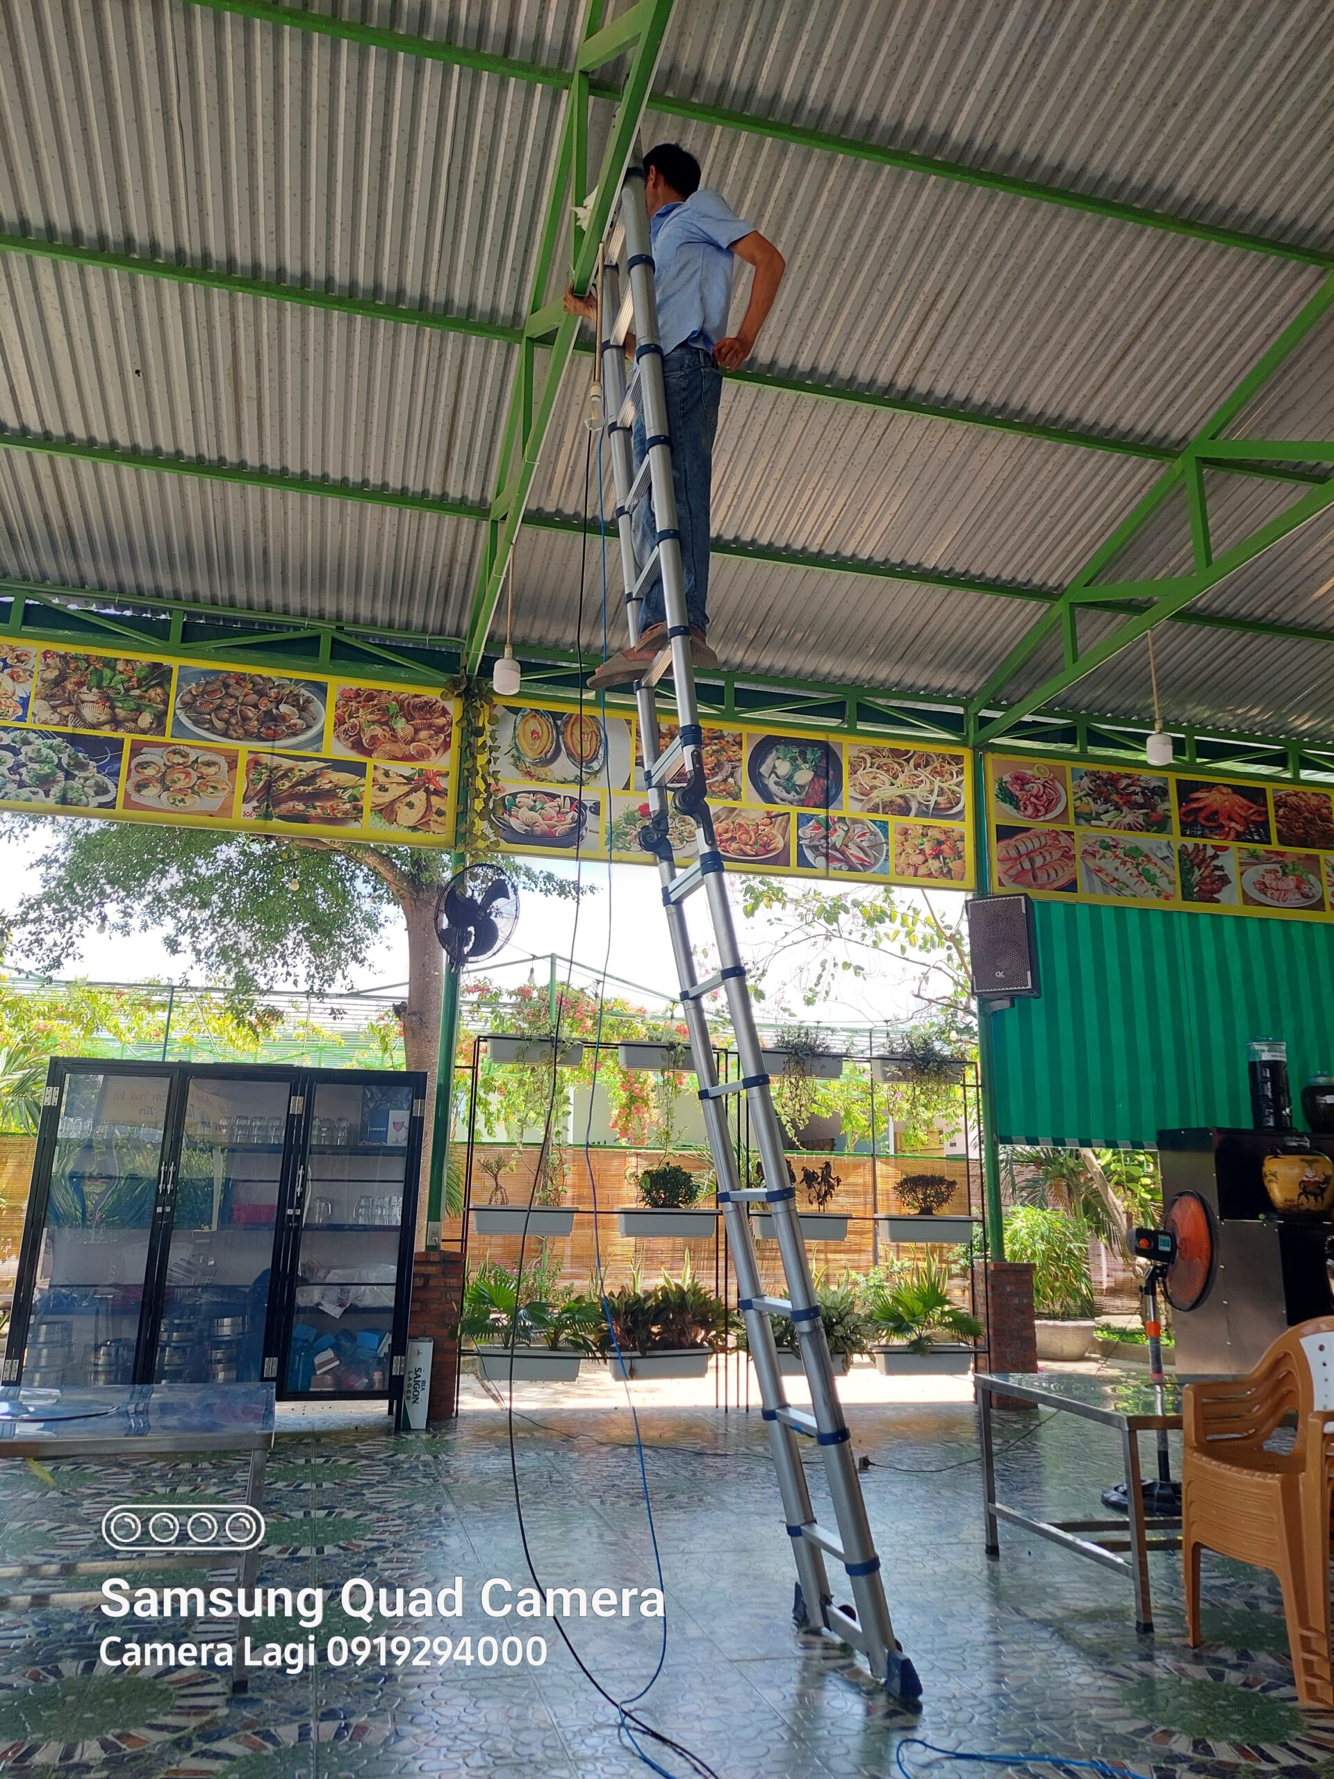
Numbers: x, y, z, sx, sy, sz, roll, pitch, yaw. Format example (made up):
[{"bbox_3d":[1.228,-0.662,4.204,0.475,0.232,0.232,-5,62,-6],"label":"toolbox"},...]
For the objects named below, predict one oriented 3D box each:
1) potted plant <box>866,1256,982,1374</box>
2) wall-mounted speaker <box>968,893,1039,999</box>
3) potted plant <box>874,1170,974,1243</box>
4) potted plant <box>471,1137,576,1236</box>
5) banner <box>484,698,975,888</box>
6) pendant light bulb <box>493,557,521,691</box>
[{"bbox_3d":[1.563,2.575,7.462,0.700,0.650,0.450,5,-15,-14],"label":"potted plant"},{"bbox_3d":[2.100,0.368,7.670,0.363,0.596,0.310,-6,-13,26],"label":"wall-mounted speaker"},{"bbox_3d":[1.610,1.964,7.634,0.585,0.440,0.260,5,-15,-14],"label":"potted plant"},{"bbox_3d":[-0.813,1.703,7.063,0.590,0.550,0.220,5,-15,-14],"label":"potted plant"},{"bbox_3d":[0.454,-0.585,7.793,3.209,0.978,0.050,4,-15,-12],"label":"banner"},{"bbox_3d":[-0.777,-1.319,6.122,0.130,0.769,0.130,4,-15,-12],"label":"pendant light bulb"}]

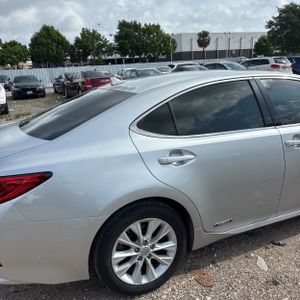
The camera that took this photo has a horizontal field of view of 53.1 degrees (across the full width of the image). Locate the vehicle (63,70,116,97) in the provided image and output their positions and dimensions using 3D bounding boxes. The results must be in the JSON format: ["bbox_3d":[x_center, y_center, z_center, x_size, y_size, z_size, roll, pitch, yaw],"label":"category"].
[{"bbox_3d":[-3.609,-3.788,17.265,1.880,1.500,4.900,-11,17,-27],"label":"vehicle"}]

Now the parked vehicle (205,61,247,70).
[{"bbox_3d":[4.715,-4.493,18.231,1.830,1.480,4.700,-9,17,-20],"label":"parked vehicle"}]

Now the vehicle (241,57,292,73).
[{"bbox_3d":[7.999,-5.819,21.857,1.910,1.760,4.790,-9,17,-21],"label":"vehicle"}]

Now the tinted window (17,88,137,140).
[{"bbox_3d":[-0.652,-0.339,2.506,0.800,0.100,1.200,-31,22,-11],"label":"tinted window"}]

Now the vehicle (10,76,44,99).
[{"bbox_3d":[-8.350,-4.201,19.928,1.860,1.450,4.800,-11,17,-24],"label":"vehicle"}]

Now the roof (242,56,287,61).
[{"bbox_3d":[8.231,-6.382,21.031,1.550,0.280,3.000,-9,17,-21],"label":"roof"}]

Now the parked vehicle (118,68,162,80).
[{"bbox_3d":[-0.308,-3.866,16.981,1.830,1.470,4.700,-9,16,-19],"label":"parked vehicle"}]

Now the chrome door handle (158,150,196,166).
[{"bbox_3d":[0.179,0.057,1.952,0.260,0.085,0.060,-9,16,-19],"label":"chrome door handle"}]

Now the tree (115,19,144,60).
[{"bbox_3d":[-2.704,-15.103,45.562,5.200,8.430,5.200,-4,15,0],"label":"tree"}]

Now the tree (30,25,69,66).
[{"bbox_3d":[-13.745,-13.582,42.734,5.830,7.830,5.830,-3,15,0],"label":"tree"}]

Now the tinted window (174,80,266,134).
[{"bbox_3d":[0.472,-0.305,2.134,0.730,0.360,0.060,-9,-12,-19],"label":"tinted window"}]

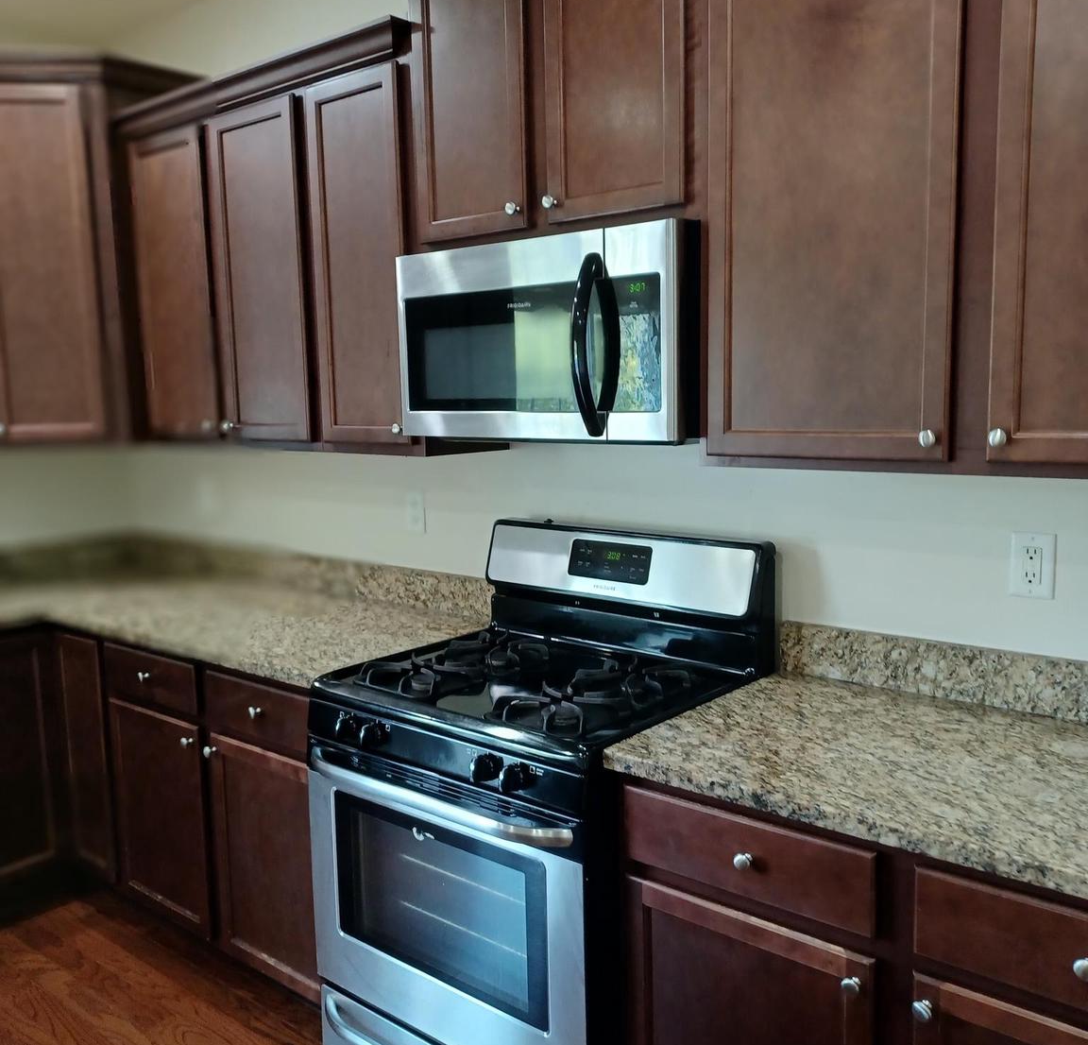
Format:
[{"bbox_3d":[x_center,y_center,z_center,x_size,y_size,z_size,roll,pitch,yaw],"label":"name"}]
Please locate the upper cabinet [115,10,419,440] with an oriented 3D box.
[{"bbox_3d":[-0.690,-0.688,2.904,1.250,0.972,0.365,5,9,40],"label":"upper cabinet"}]

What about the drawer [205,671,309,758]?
[{"bbox_3d":[-0.501,0.418,2.641,0.445,0.135,0.520,5,9,40],"label":"drawer"}]

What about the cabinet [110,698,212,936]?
[{"bbox_3d":[-0.855,0.758,3.034,0.448,0.573,0.572,5,9,40],"label":"cabinet"}]

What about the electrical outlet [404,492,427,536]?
[{"bbox_3d":[-0.363,-0.025,2.954,0.076,0.114,0.012,5,9,40],"label":"electrical outlet"}]

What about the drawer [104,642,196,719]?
[{"bbox_3d":[-0.885,0.387,2.962,0.448,0.135,0.520,5,9,40],"label":"drawer"}]

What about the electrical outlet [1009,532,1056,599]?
[{"bbox_3d":[0.888,0.080,1.906,0.073,0.116,0.012,5,9,40],"label":"electrical outlet"}]

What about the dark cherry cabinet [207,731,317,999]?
[{"bbox_3d":[-0.471,0.790,2.713,0.445,0.573,0.572,5,9,40],"label":"dark cherry cabinet"}]

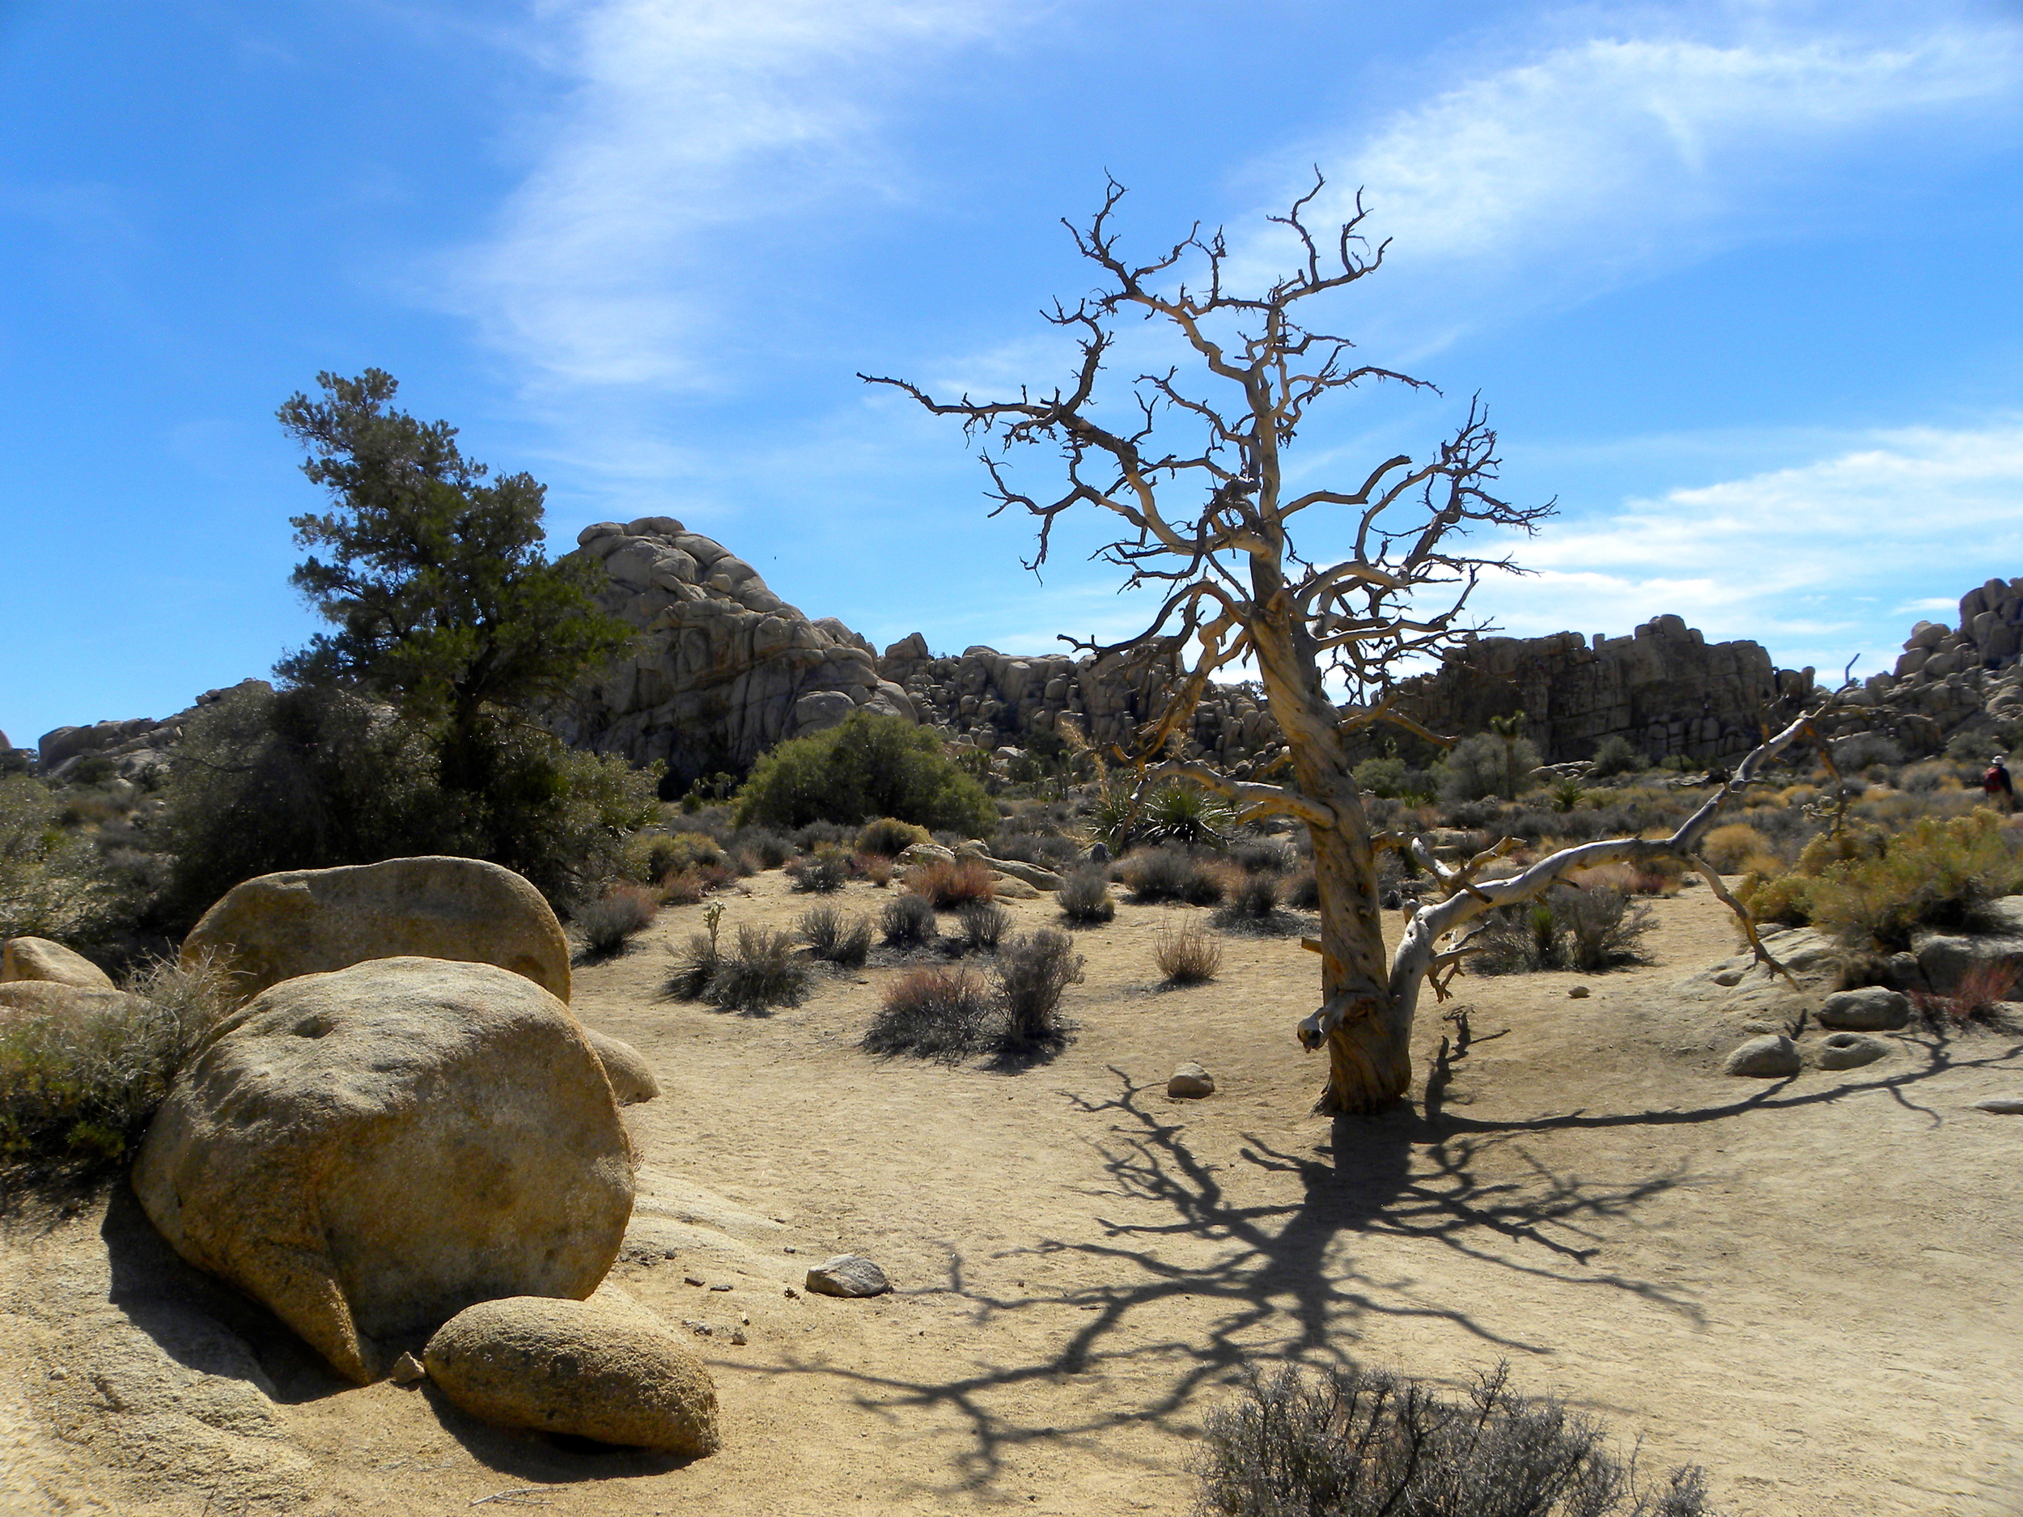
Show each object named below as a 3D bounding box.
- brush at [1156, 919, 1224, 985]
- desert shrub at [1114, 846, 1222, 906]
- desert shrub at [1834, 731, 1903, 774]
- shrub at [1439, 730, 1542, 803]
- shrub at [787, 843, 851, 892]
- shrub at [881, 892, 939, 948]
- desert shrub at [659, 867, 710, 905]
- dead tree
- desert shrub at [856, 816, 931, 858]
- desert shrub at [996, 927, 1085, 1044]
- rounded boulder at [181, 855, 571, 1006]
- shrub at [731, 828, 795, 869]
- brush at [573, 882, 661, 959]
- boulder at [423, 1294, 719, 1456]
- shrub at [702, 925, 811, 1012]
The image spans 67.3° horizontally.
[{"bbox_3d":[1.311,1.421,11.150,0.500,0.470,0.450,0,0,0],"label":"brush"},{"bbox_3d":[1.838,1.338,17.500,1.256,0.655,1.156,0,0,0],"label":"desert shrub"},{"bbox_3d":[33.826,-0.250,60.000,2.808,1.685,2.584,0,0,0],"label":"desert shrub"},{"bbox_3d":[16.704,0.276,53.000,3.583,2.539,3.200,0,0,0],"label":"shrub"},{"bbox_3d":[-2.300,1.325,18.200,0.760,0.560,0.650,0,0,0],"label":"shrub"},{"bbox_3d":[-0.872,1.397,13.100,0.504,0.456,0.480,0,0,0],"label":"shrub"},{"bbox_3d":[-3.703,1.440,17.200,0.590,0.429,0.543,0,0,0],"label":"desert shrub"},{"bbox_3d":[1.720,-0.630,7.500,4.900,4.450,3.000,0,0,0],"label":"dead tree"},{"bbox_3d":[-1.860,1.248,24.000,1.198,0.674,1.102,0,0,0],"label":"desert shrub"},{"bbox_3d":[0.167,1.312,8.700,0.507,0.665,0.470,0,0,0],"label":"desert shrub"},{"bbox_3d":[-3.136,0.980,7.500,1.920,1.050,1.200,0,0,0],"label":"rounded boulder"},{"bbox_3d":[-3.674,1.334,22.500,0.913,0.619,0.850,0,0,0],"label":"shrub"},{"bbox_3d":[-3.276,1.350,12.600,0.720,0.580,0.640,0,0,0],"label":"brush"},{"bbox_3d":[-1.051,1.468,3.620,0.760,0.320,0.440,0,0,20],"label":"boulder"},{"bbox_3d":[-1.742,1.417,10.400,0.746,0.552,0.687,0,0,0],"label":"shrub"}]

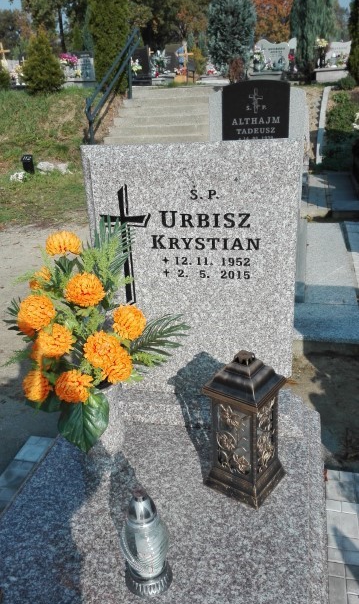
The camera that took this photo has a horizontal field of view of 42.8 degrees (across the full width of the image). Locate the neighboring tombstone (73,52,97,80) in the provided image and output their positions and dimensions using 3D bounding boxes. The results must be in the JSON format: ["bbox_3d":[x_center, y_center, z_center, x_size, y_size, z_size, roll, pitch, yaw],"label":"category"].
[{"bbox_3d":[-2.552,-6.312,12.300,0.640,0.760,0.120,-4,21,-3],"label":"neighboring tombstone"}]

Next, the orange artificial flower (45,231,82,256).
[{"bbox_3d":[-0.324,-0.163,1.279,0.100,0.072,0.092,-4,24,0],"label":"orange artificial flower"}]

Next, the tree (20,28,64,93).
[{"bbox_3d":[-3.030,-5.402,10.200,0.880,1.380,0.880,-8,22,-12],"label":"tree"}]

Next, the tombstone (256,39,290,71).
[{"bbox_3d":[2.628,-6.891,12.800,0.930,0.820,0.120,3,25,14],"label":"tombstone"}]

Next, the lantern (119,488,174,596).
[{"bbox_3d":[-0.076,0.507,1.002,0.109,0.246,0.109,-3,21,1],"label":"lantern"}]

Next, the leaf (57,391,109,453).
[{"bbox_3d":[-0.300,0.366,1.414,0.155,0.175,0.090,-4,24,0],"label":"leaf"}]

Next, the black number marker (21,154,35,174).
[{"bbox_3d":[-2.038,-1.844,6.150,0.140,0.250,0.110,-3,20,-3],"label":"black number marker"}]

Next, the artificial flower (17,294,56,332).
[{"bbox_3d":[-0.418,0.034,1.340,0.112,0.108,0.105,-4,21,-1],"label":"artificial flower"}]

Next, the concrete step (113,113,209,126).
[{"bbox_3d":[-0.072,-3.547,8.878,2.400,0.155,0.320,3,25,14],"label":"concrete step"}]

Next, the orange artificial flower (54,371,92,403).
[{"bbox_3d":[-0.318,0.253,1.373,0.108,0.095,0.085,-4,24,0],"label":"orange artificial flower"}]

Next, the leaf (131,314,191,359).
[{"bbox_3d":[-0.059,0.107,1.414,0.185,0.110,0.080,-4,24,0],"label":"leaf"}]

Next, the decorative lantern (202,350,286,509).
[{"bbox_3d":[0.179,0.316,1.237,0.170,0.401,0.170,13,26,35],"label":"decorative lantern"}]

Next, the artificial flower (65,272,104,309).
[{"bbox_3d":[-0.268,-0.032,1.290,0.109,0.096,0.082,-4,24,0],"label":"artificial flower"}]

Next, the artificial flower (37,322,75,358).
[{"bbox_3d":[-0.357,0.111,1.320,0.108,0.100,0.100,-6,21,-7],"label":"artificial flower"}]

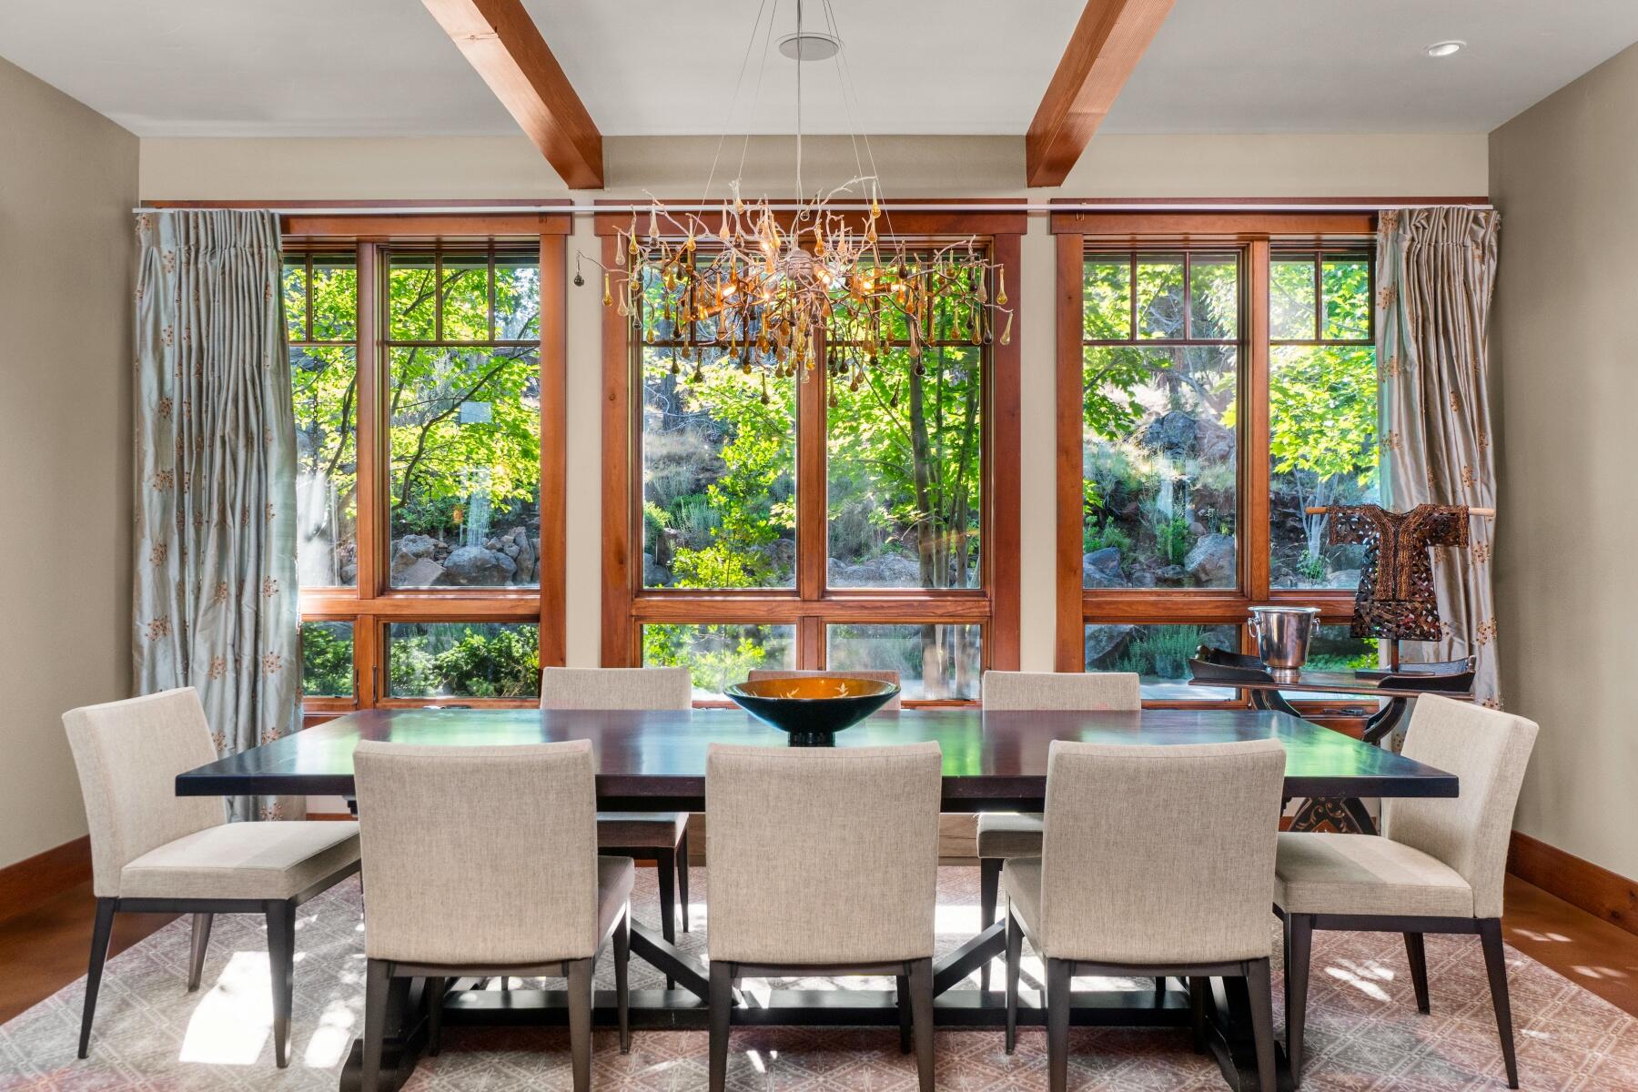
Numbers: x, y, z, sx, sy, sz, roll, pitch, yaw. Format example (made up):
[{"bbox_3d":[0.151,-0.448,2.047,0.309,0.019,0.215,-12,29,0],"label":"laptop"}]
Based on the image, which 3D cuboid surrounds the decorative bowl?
[{"bbox_3d":[-0.014,0.419,2.811,0.432,0.133,0.432,0,0,0],"label":"decorative bowl"}]

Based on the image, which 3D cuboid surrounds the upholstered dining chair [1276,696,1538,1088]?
[{"bbox_3d":[1.366,0.821,2.835,0.573,0.854,0.488,0,0,4],"label":"upholstered dining chair"}]

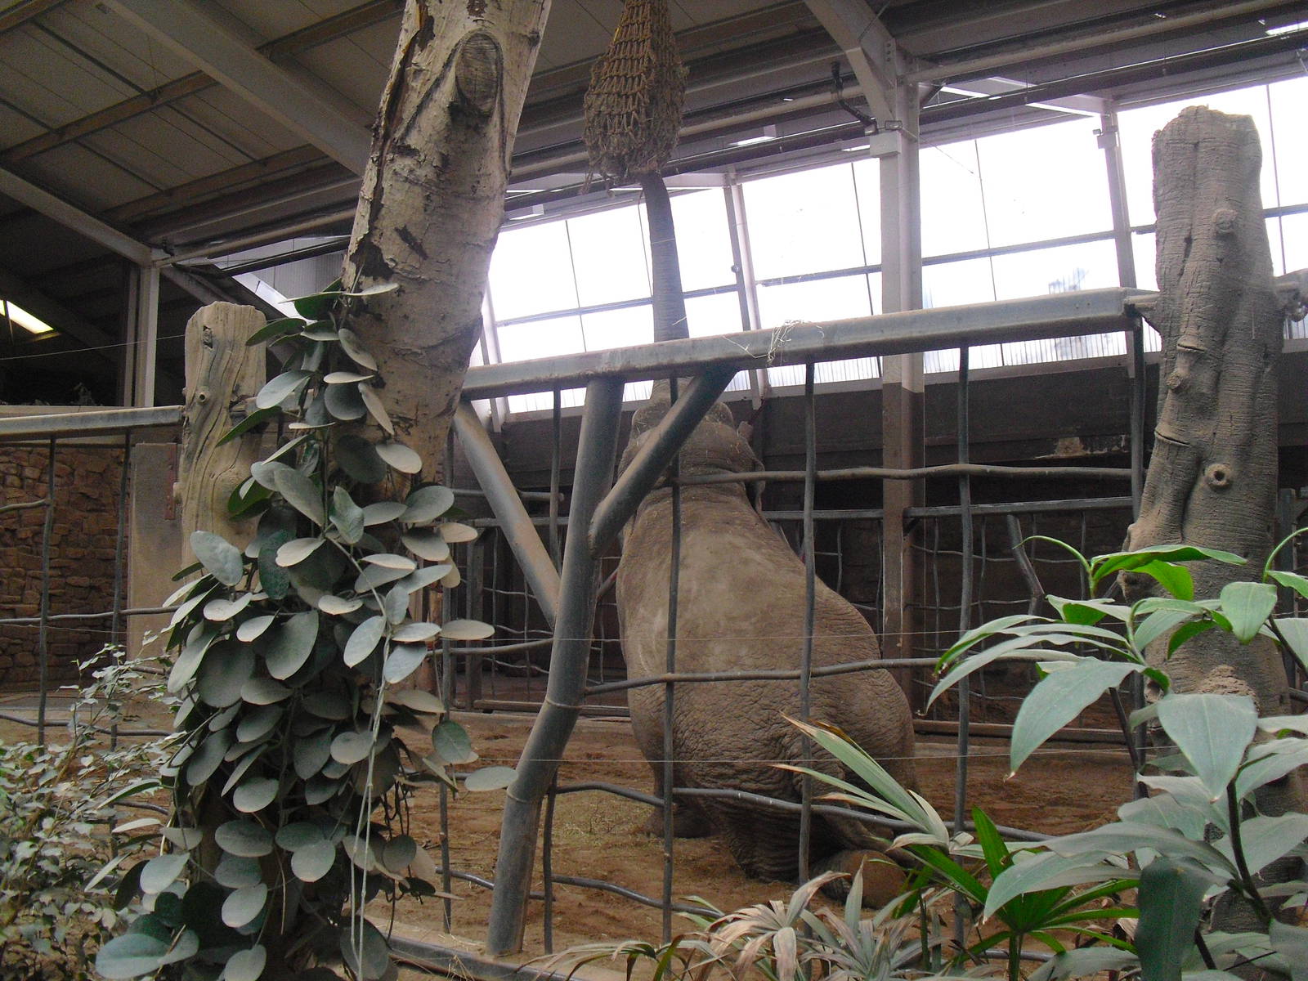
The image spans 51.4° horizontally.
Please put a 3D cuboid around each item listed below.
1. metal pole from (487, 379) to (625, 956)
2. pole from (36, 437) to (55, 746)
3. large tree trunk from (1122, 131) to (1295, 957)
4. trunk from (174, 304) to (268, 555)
[{"bbox_3d":[-0.375,0.678,5.217,0.210,2.230,0.150,10,2,35],"label":"metal pole"},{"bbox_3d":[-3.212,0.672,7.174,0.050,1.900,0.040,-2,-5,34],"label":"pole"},{"bbox_3d":[1.603,0.177,3.895,0.460,2.600,0.420,-1,-5,22],"label":"large tree trunk"},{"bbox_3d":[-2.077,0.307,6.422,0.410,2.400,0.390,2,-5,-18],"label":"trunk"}]

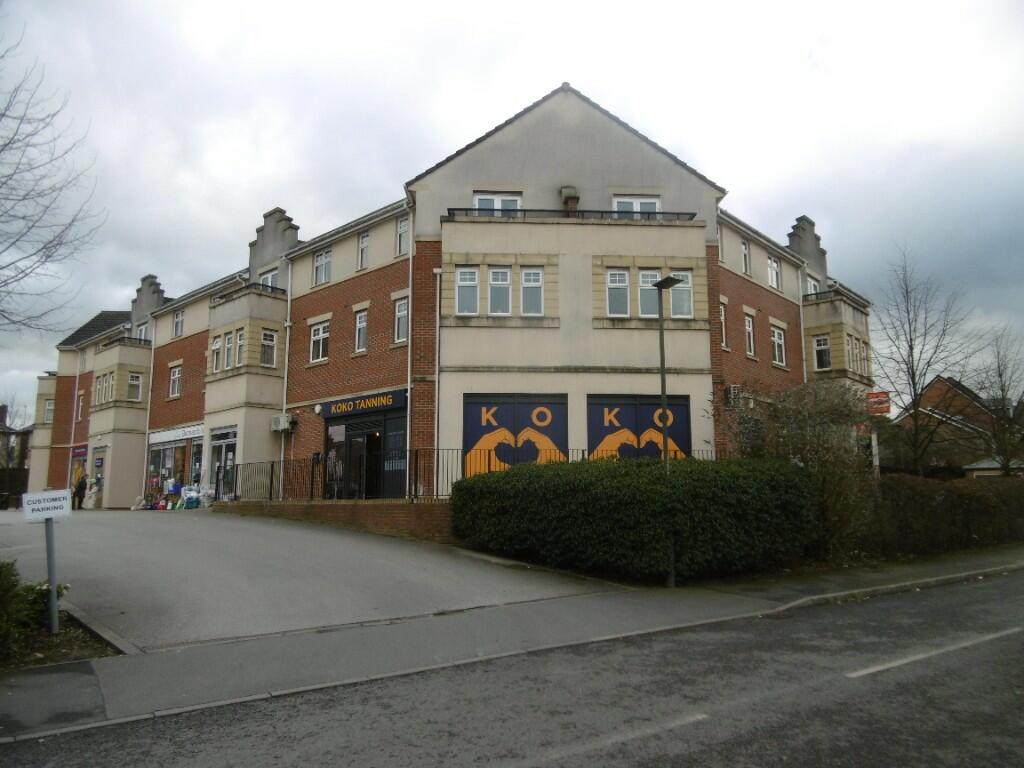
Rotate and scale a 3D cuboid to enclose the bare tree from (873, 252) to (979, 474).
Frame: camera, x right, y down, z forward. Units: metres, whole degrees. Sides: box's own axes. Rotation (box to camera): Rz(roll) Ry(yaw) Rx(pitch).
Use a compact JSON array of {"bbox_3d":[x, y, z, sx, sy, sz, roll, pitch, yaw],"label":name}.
[{"bbox_3d":[12.750,-0.029,22.254,3.500,8.600,3.400,0,-9,0],"label":"bare tree"}]

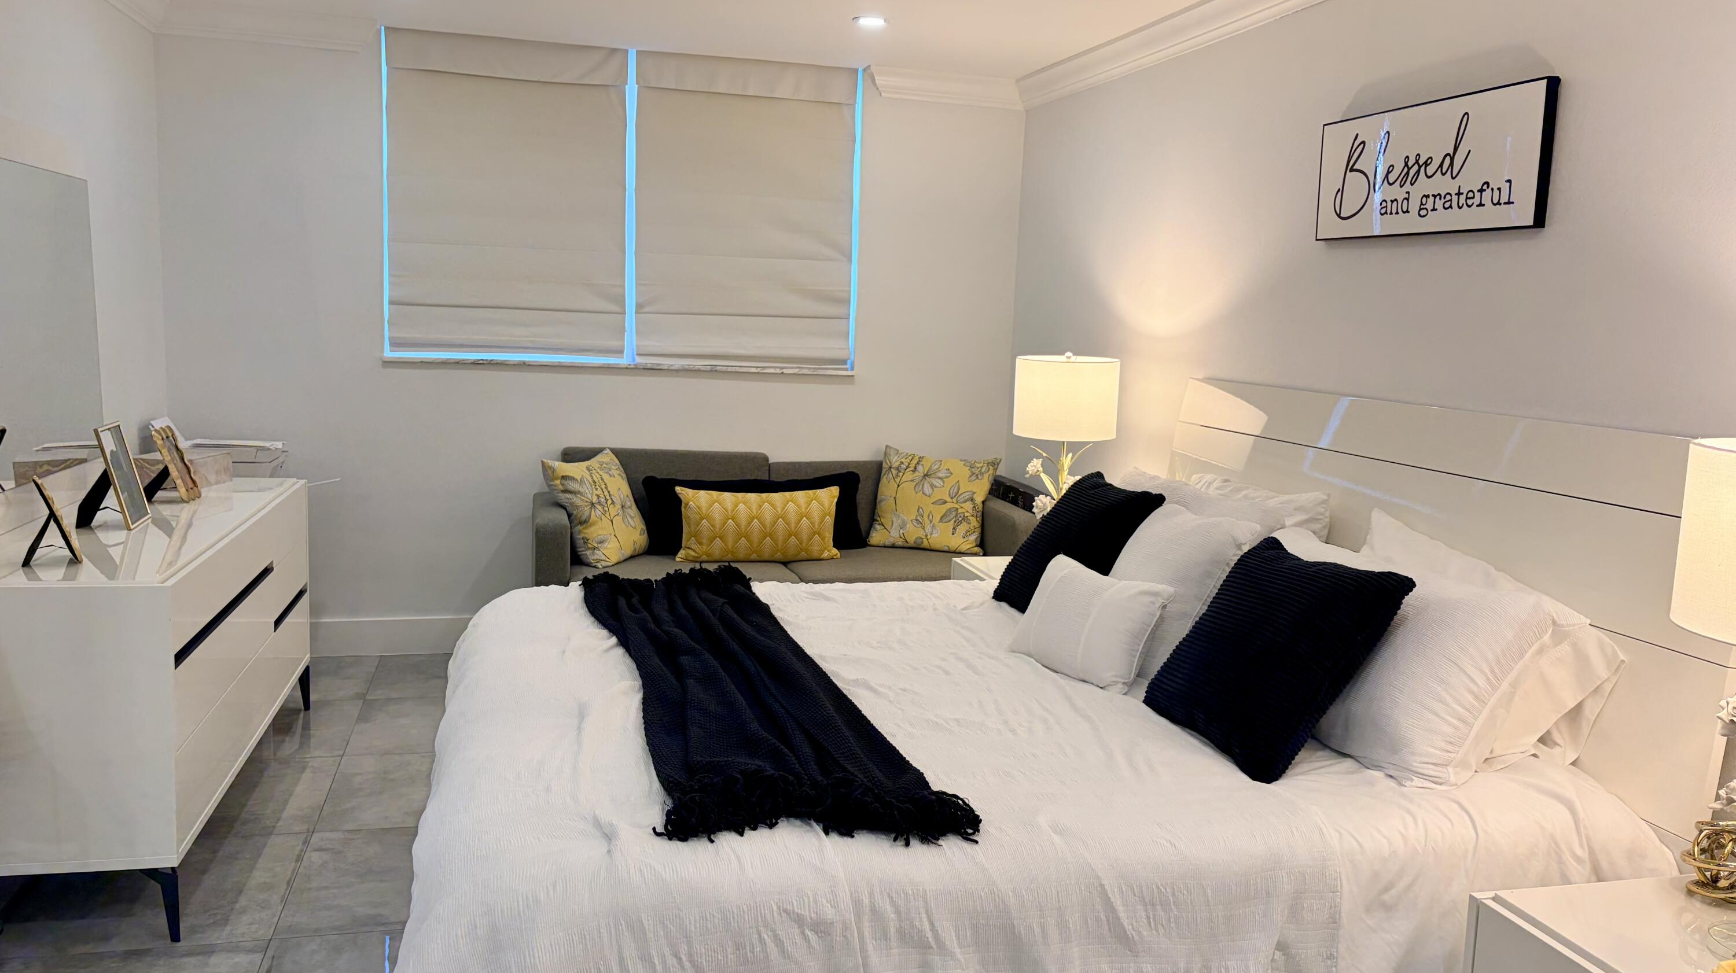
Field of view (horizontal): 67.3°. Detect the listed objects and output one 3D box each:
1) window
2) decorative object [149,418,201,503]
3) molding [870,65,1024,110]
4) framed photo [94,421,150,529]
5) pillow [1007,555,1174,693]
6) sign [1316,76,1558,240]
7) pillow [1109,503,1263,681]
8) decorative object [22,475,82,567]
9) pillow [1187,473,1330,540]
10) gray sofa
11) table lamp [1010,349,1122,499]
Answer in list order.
[{"bbox_3d":[-0.952,-1.107,5.253,1.885,1.268,0.100,0,8,-15],"label":"window"},{"bbox_3d":[-2.113,-0.069,3.961,0.125,0.220,0.165,1,8,-12],"label":"decorative object"},{"bbox_3d":[0.344,-1.667,5.466,0.720,0.105,0.085,0,8,-15],"label":"molding"},{"bbox_3d":[-2.051,-0.032,3.543,0.135,0.268,0.215,0,8,-15],"label":"framed photo"},{"bbox_3d":[0.517,0.312,3.045,0.130,0.270,0.400,34,-11,-32],"label":"pillow"},{"bbox_3d":[1.317,-0.752,3.100,0.038,0.303,0.780,0,8,-15],"label":"sign"},{"bbox_3d":[0.704,0.240,3.161,0.170,0.450,0.470,36,-1,-16],"label":"pillow"},{"bbox_3d":[-1.916,0.072,3.067,0.118,0.205,0.165,-2,9,-31],"label":"decorative object"},{"bbox_3d":[0.947,0.167,3.558,0.180,0.430,0.770,19,3,-16],"label":"pillow"},{"bbox_3d":[-0.263,0.330,5.135,2.030,0.860,0.880,0,8,-15],"label":"gray sofa"},{"bbox_3d":[0.654,-0.063,4.387,0.370,0.770,0.370,0,8,-15],"label":"table lamp"}]

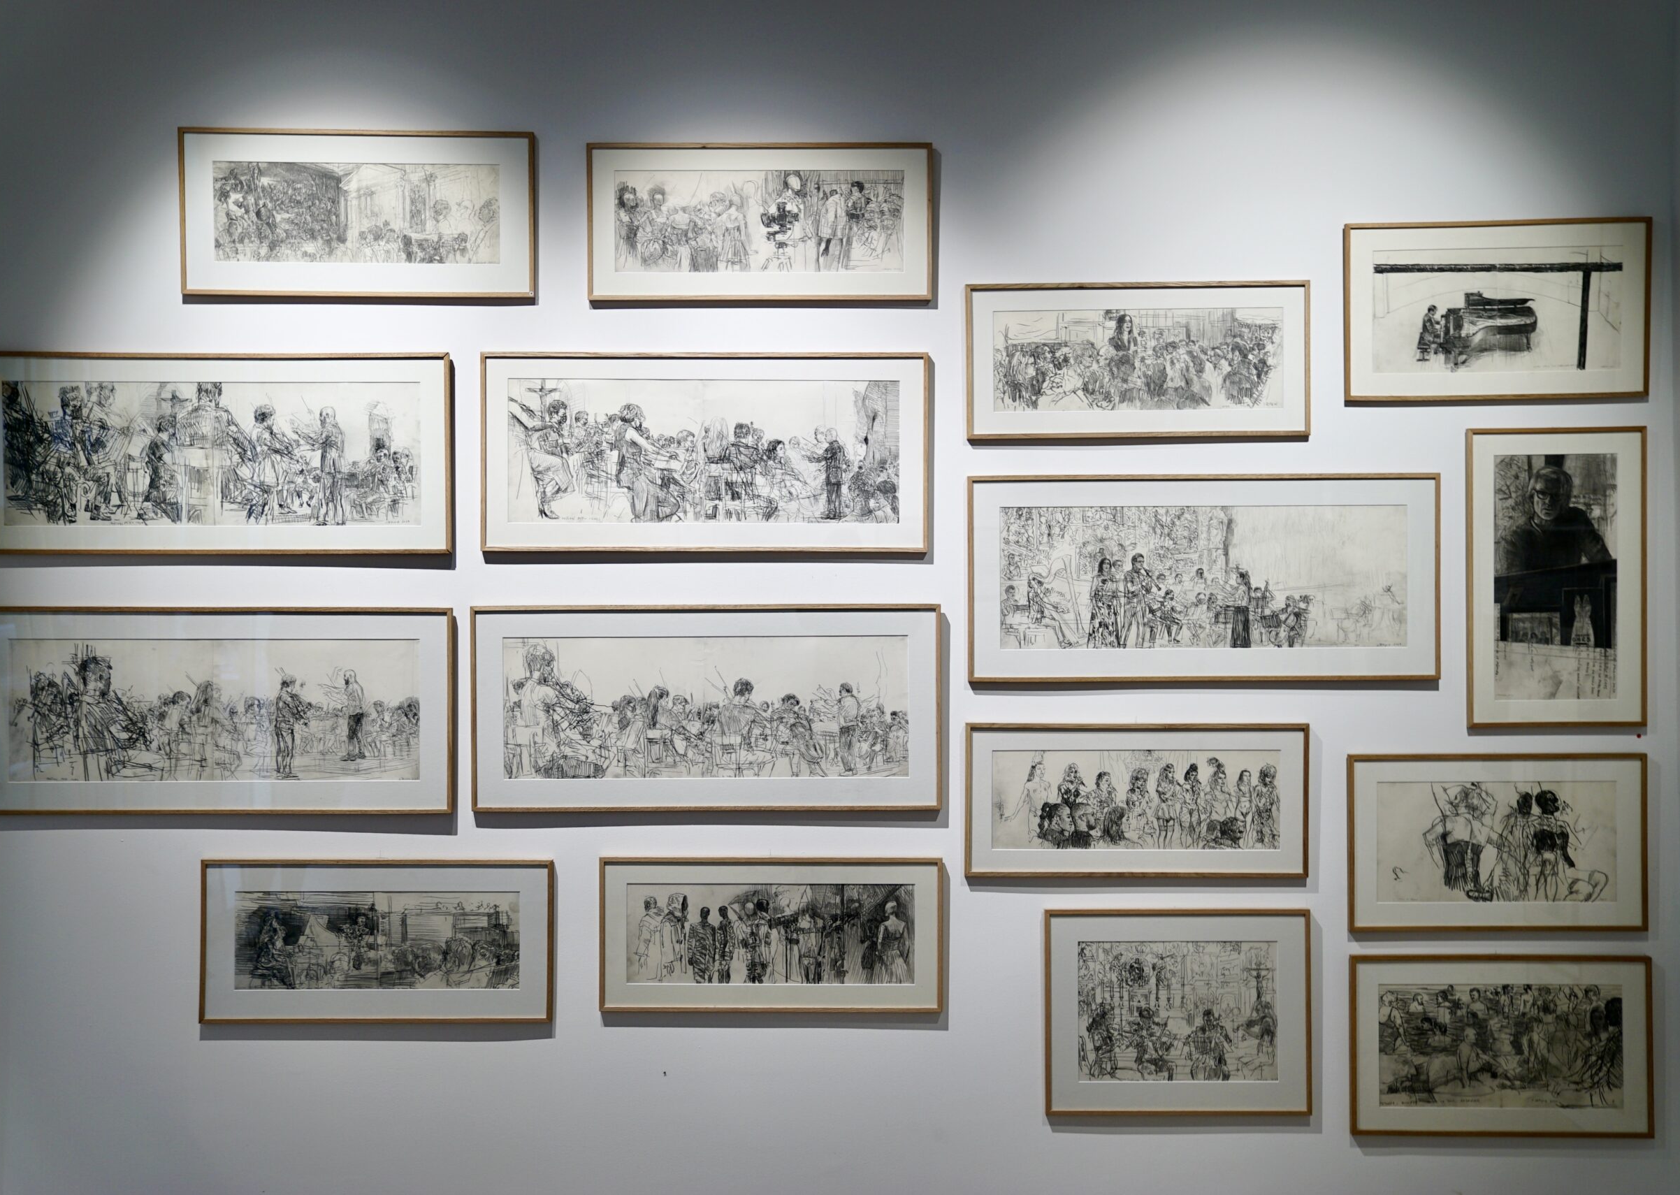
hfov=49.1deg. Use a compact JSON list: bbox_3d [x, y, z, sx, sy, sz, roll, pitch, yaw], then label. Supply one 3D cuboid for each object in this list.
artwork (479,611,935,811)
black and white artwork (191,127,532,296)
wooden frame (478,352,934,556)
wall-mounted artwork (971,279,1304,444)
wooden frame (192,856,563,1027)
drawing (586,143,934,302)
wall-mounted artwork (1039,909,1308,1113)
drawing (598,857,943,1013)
[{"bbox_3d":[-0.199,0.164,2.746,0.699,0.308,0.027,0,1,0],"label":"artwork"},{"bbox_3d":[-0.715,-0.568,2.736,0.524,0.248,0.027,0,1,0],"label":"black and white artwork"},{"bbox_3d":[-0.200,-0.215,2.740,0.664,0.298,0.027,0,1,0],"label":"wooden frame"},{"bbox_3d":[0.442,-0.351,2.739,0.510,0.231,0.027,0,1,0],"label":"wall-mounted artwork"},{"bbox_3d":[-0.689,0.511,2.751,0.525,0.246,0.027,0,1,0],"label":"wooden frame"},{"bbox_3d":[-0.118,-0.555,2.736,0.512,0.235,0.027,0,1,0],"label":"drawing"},{"bbox_3d":[0.503,0.617,2.752,0.397,0.310,0.027,0,1,0],"label":"wall-mounted artwork"},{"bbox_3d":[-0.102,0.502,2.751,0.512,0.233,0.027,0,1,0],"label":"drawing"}]

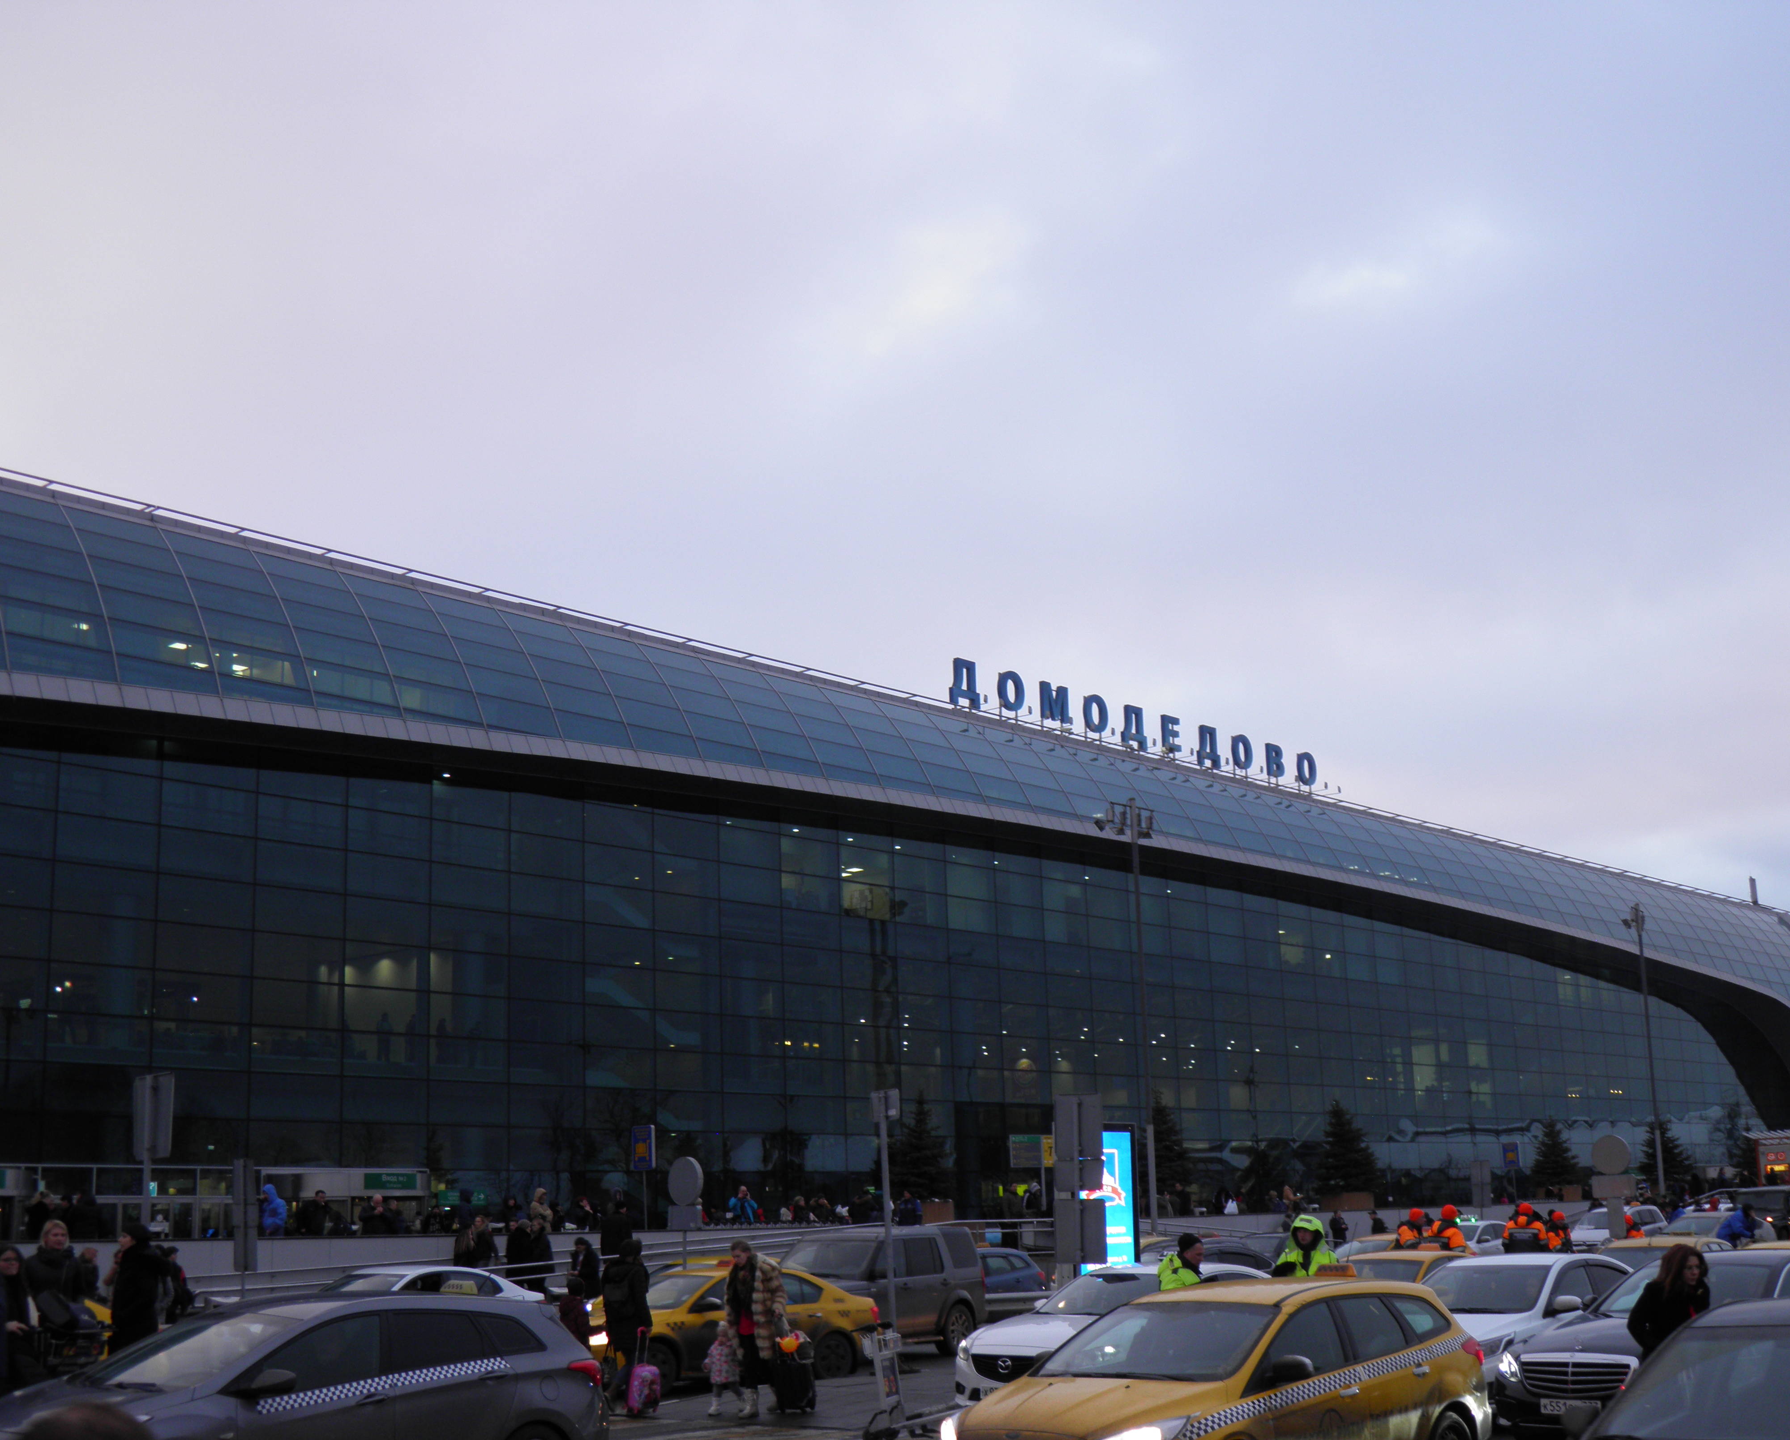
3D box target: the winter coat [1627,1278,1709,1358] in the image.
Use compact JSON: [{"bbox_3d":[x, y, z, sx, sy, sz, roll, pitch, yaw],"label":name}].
[{"bbox_3d":[4.942,3.979,13.805,0.490,0.820,0.380,11,-18,-43],"label":"winter coat"}]

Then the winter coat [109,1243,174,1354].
[{"bbox_3d":[-6.604,5.144,18.875,0.500,1.120,0.500,0,-13,-6],"label":"winter coat"}]

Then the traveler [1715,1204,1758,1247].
[{"bbox_3d":[12.895,8.161,32.824,0.780,1.580,0.550,-4,-13,11],"label":"traveler"}]

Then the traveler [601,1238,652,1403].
[{"bbox_3d":[-2.648,6.028,21.408,0.480,1.720,0.450,-7,-14,20],"label":"traveler"}]

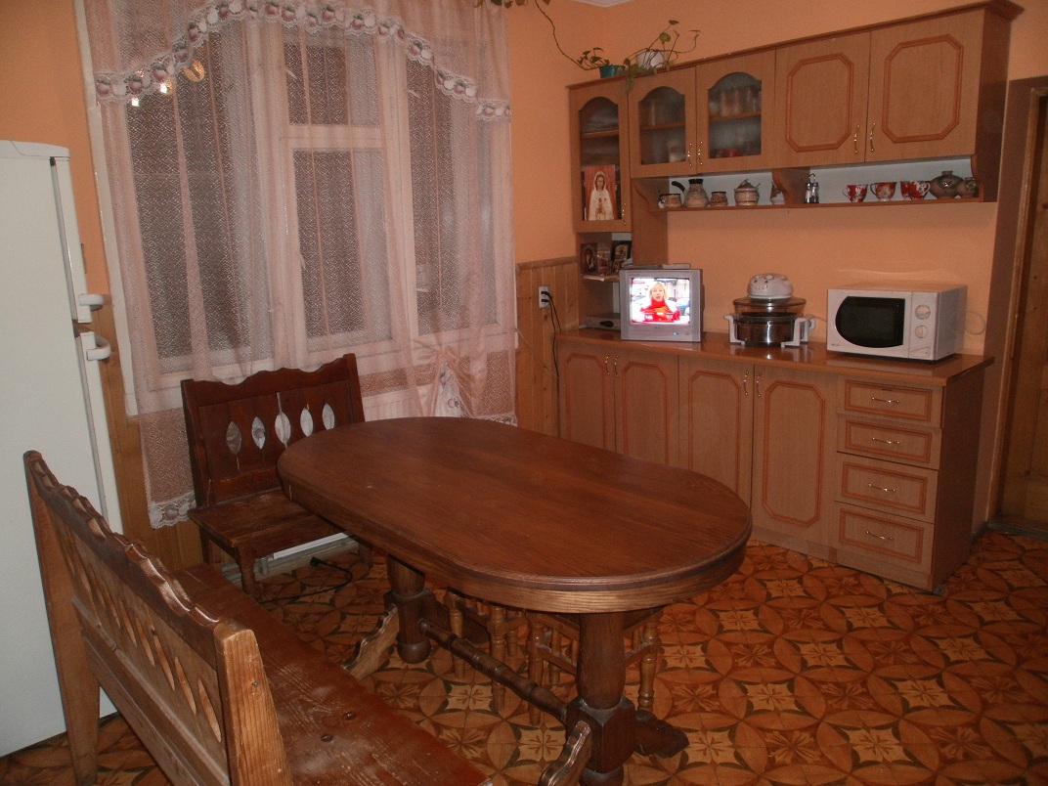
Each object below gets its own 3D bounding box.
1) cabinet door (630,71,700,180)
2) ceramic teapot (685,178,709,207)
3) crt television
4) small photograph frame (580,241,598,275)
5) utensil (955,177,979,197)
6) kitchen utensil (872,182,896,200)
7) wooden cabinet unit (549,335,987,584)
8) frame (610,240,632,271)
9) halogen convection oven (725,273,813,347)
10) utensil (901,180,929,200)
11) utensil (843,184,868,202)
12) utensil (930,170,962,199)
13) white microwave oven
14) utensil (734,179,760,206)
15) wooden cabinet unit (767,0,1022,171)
[{"bbox_3d":[0.685,-1.310,3.857,0.025,0.490,0.400,-16,18,-41],"label":"cabinet door"},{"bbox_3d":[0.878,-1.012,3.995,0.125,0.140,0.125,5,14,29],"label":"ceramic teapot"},{"bbox_3d":[0.755,-0.471,4.080,0.408,0.357,0.364,4,14,25],"label":"crt television"},{"bbox_3d":[0.378,-0.749,4.409,0.130,0.182,0.025,-8,14,-25],"label":"small photograph frame"},{"bbox_3d":[1.767,-0.812,3.119,0.095,0.080,0.095,-14,17,-42],"label":"utensil"},{"bbox_3d":[1.501,-0.841,3.287,0.083,0.078,0.105,-15,18,-41],"label":"kitchen utensil"},{"bbox_3d":[1.057,0.174,3.839,0.480,0.846,2.008,-15,18,-41],"label":"wooden cabinet unit"},{"bbox_3d":[0.542,-0.766,4.423,0.030,0.169,0.145,-15,18,-41],"label":"frame"},{"bbox_3d":[1.151,-0.395,3.685,0.398,0.323,0.343,4,15,28],"label":"halogen convection oven"},{"bbox_3d":[1.591,-0.820,3.192,0.088,0.075,0.110,-15,18,-41],"label":"utensil"},{"bbox_3d":[1.421,-0.855,3.373,0.085,0.074,0.107,-15,18,-41],"label":"utensil"},{"bbox_3d":[1.674,-0.820,3.106,0.129,0.106,0.129,-15,18,-41],"label":"utensil"},{"bbox_3d":[1.576,-0.303,3.341,0.317,0.286,0.441,-14,17,-42],"label":"white microwave oven"},{"bbox_3d":[1.060,-0.954,3.751,0.114,0.120,0.116,-15,18,-41],"label":"utensil"},{"bbox_3d":[1.469,-1.208,3.209,0.326,0.516,0.798,-14,17,-42],"label":"wooden cabinet unit"}]

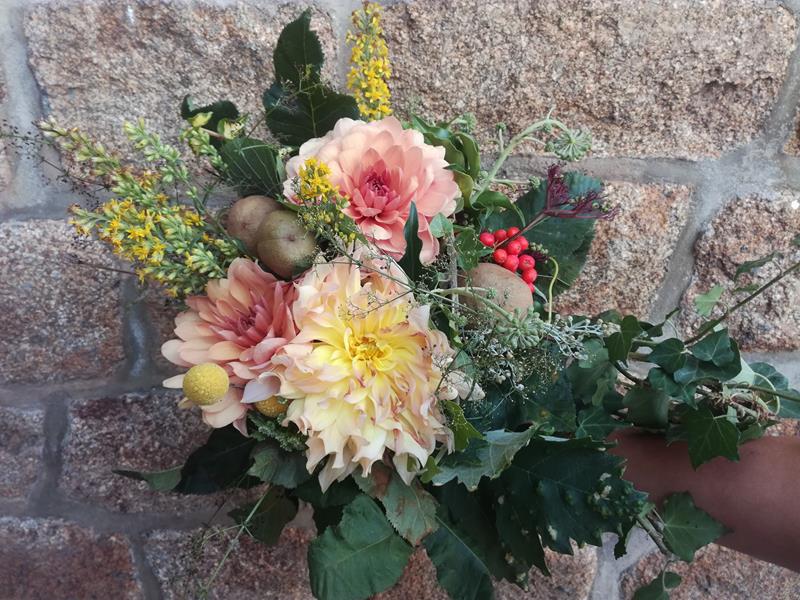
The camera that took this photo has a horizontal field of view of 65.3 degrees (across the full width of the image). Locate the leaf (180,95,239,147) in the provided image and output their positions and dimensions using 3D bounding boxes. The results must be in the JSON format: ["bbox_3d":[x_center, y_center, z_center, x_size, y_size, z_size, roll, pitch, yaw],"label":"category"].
[{"bbox_3d":[-0.148,-0.140,0.485,0.045,0.040,0.018,-1,6,6],"label":"leaf"}]

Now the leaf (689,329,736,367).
[{"bbox_3d":[0.225,0.034,0.450,0.035,0.027,0.014,-2,6,-4],"label":"leaf"}]

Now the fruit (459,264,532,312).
[{"bbox_3d":[0.073,-0.005,0.490,0.060,0.050,0.050,0,6,0],"label":"fruit"}]

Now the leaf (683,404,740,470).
[{"bbox_3d":[0.227,0.099,0.455,0.041,0.047,0.014,-2,-9,0],"label":"leaf"}]

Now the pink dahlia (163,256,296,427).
[{"bbox_3d":[-0.129,0.034,0.485,0.113,0.125,0.075,1,9,19],"label":"pink dahlia"}]

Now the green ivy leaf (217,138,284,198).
[{"bbox_3d":[-0.113,-0.102,0.475,0.050,0.046,0.018,-1,6,6],"label":"green ivy leaf"}]

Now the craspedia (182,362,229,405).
[{"bbox_3d":[-0.136,0.059,0.435,0.031,0.031,0.031,-2,6,0],"label":"craspedia"}]

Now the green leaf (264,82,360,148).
[{"bbox_3d":[-0.075,-0.156,0.535,0.082,0.062,0.022,-2,7,0],"label":"green leaf"}]

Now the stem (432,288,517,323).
[{"bbox_3d":[0.056,0.003,0.465,0.063,0.015,0.010,20,-5,0],"label":"stem"}]

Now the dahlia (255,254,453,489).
[{"bbox_3d":[-0.032,0.052,0.455,0.140,0.166,0.075,0,-7,-5],"label":"dahlia"}]

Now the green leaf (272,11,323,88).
[{"bbox_3d":[-0.085,-0.208,0.520,0.044,0.067,0.013,3,-3,0],"label":"green leaf"}]

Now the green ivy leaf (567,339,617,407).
[{"bbox_3d":[0.150,0.057,0.485,0.041,0.055,0.015,-1,-8,-6],"label":"green ivy leaf"}]

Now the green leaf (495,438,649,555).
[{"bbox_3d":[0.126,0.143,0.460,0.110,0.084,0.028,11,-12,-1],"label":"green leaf"}]

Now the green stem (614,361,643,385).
[{"bbox_3d":[0.168,0.054,0.460,0.025,0.005,0.006,41,0,0],"label":"green stem"}]

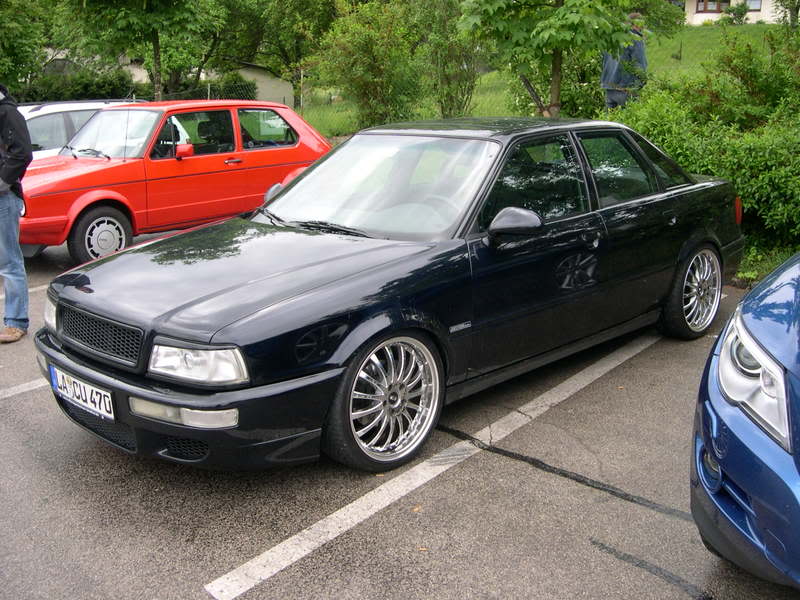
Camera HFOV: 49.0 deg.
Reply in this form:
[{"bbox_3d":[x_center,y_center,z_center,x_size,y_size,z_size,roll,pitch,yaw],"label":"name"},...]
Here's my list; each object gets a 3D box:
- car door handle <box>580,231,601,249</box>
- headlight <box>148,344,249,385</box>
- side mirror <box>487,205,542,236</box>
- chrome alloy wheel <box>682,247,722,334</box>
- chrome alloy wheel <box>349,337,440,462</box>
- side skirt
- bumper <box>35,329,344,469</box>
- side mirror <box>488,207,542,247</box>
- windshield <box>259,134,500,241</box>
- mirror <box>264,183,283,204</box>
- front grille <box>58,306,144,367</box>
[{"bbox_3d":[0.940,-0.294,4.316,0.050,0.065,0.165,11,18,44],"label":"car door handle"},{"bbox_3d":[-0.720,0.223,3.093,0.390,0.140,0.190,11,18,44],"label":"headlight"},{"bbox_3d":[0.500,-0.333,3.755,0.220,0.135,0.125,11,18,44],"label":"side mirror"},{"bbox_3d":[1.766,-0.064,5.337,0.190,0.500,0.500,11,18,44],"label":"chrome alloy wheel"},{"bbox_3d":[-0.068,0.383,3.534,0.190,0.500,0.500,11,18,44],"label":"chrome alloy wheel"},{"bbox_3d":[0.842,0.253,4.400,0.090,0.100,1.860,11,18,44],"label":"side skirt"},{"bbox_3d":[-1.020,0.351,3.629,1.690,0.360,0.640,11,18,44],"label":"bumper"},{"bbox_3d":[0.501,-0.325,3.756,0.220,0.150,0.125,11,18,44],"label":"side mirror"},{"bbox_3d":[-0.113,-0.594,4.368,1.370,0.120,0.730,11,52,44],"label":"windshield"},{"bbox_3d":[-0.762,-0.583,4.999,0.220,0.135,0.125,11,18,44],"label":"mirror"},{"bbox_3d":[-1.181,0.130,3.419,0.670,0.145,0.060,11,18,44],"label":"front grille"}]

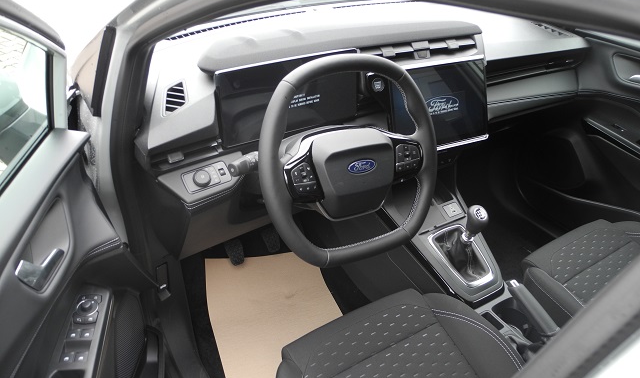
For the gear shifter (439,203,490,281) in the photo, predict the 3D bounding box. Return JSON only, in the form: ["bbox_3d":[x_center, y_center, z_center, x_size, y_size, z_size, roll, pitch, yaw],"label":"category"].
[{"bbox_3d":[0.348,0.114,1.224,0.090,0.175,0.120,-16,33,-30],"label":"gear shifter"}]

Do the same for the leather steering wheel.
[{"bbox_3d":[0.051,-0.053,0.933,0.370,0.362,0.110,-16,12,-30],"label":"leather steering wheel"}]

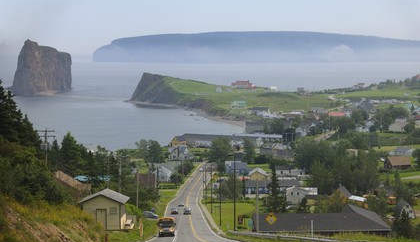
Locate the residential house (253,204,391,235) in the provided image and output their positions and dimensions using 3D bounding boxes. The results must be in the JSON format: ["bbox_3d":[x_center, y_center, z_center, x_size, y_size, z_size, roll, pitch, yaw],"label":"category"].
[{"bbox_3d":[20.533,18.406,205.000,24.300,5.900,19.000,0,4,2],"label":"residential house"}]

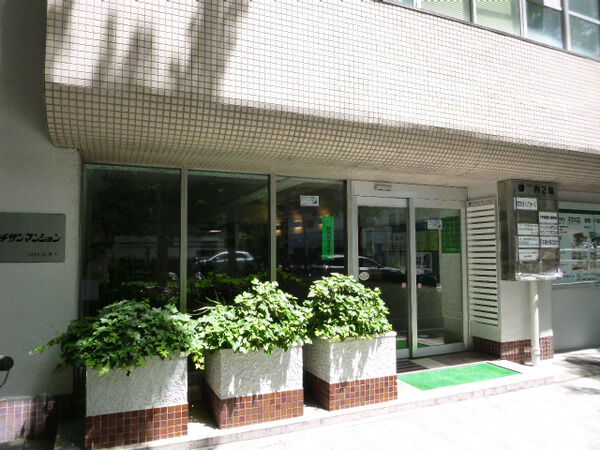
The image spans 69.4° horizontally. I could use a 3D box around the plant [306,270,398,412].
[{"bbox_3d":[0.422,1.055,4.262,0.857,1.190,0.789,1,-4,-24],"label":"plant"}]

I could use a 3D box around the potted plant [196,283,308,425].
[{"bbox_3d":[-0.462,1.055,3.873,0.870,1.156,0.816,1,-4,-24],"label":"potted plant"}]

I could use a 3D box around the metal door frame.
[{"bbox_3d":[1.563,0.692,5.750,1.829,2.094,0.082,1,-4,-24],"label":"metal door frame"}]

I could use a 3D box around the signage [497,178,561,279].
[{"bbox_3d":[3.001,0.077,5.641,0.843,1.238,0.211,1,-4,-24],"label":"signage"}]

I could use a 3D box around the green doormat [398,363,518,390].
[{"bbox_3d":[1.799,1.667,4.855,1.360,0.019,0.537,1,-4,-24],"label":"green doormat"}]

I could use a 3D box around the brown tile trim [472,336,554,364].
[{"bbox_3d":[2.867,1.662,5.917,0.959,0.279,0.571,1,-4,-24],"label":"brown tile trim"}]

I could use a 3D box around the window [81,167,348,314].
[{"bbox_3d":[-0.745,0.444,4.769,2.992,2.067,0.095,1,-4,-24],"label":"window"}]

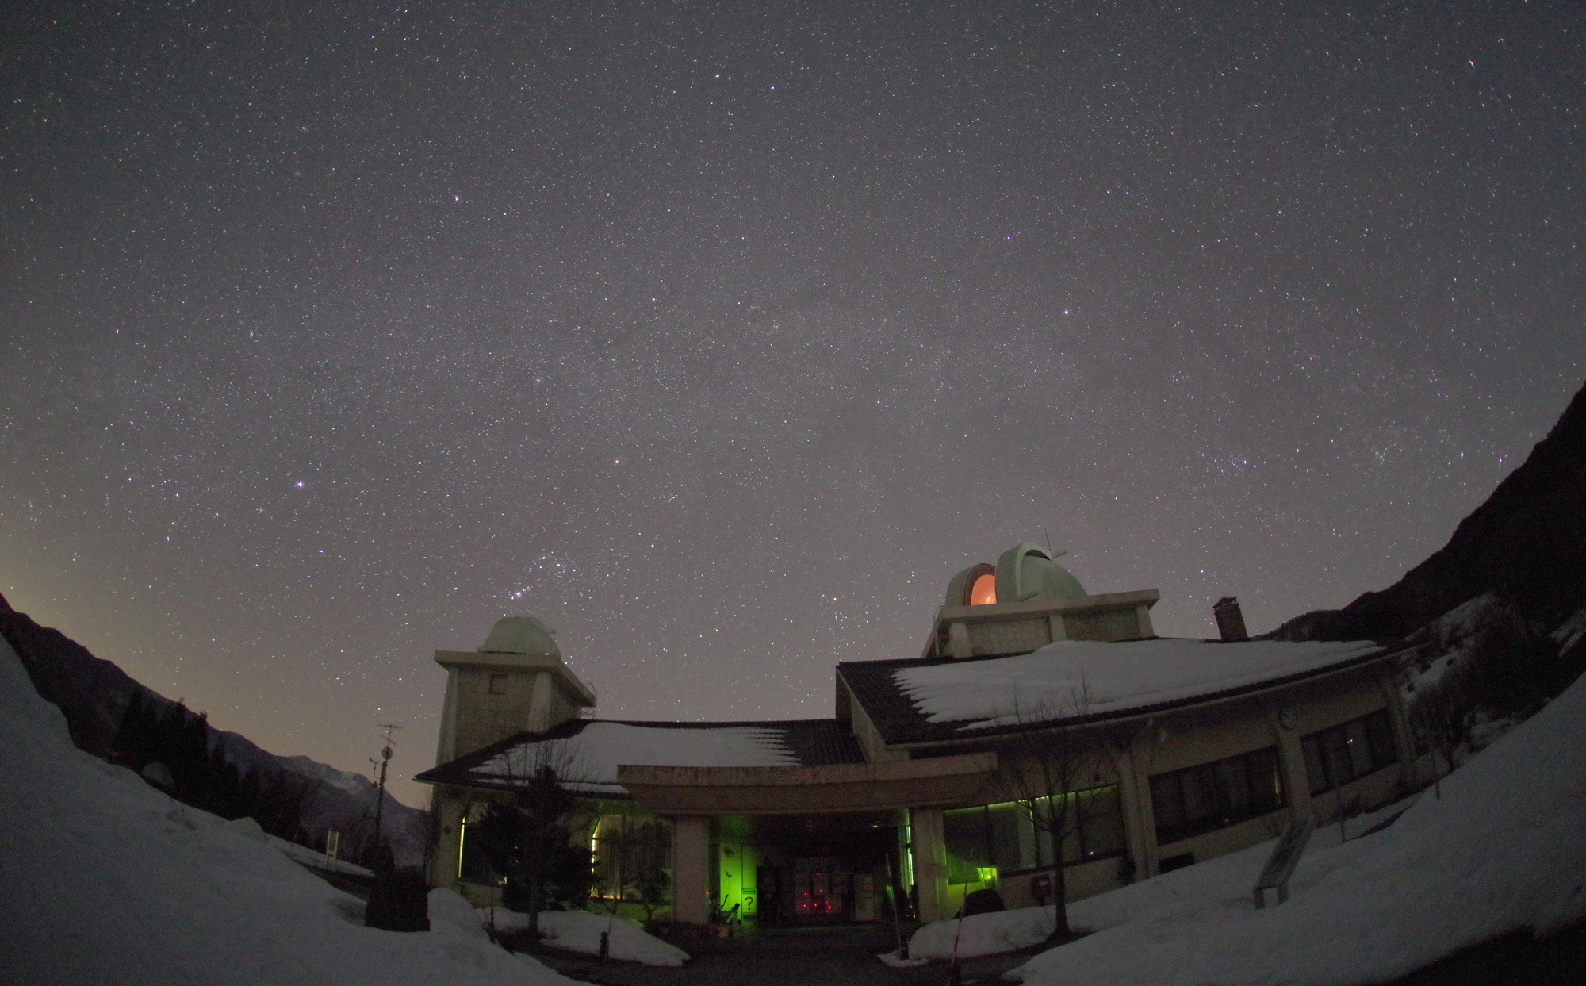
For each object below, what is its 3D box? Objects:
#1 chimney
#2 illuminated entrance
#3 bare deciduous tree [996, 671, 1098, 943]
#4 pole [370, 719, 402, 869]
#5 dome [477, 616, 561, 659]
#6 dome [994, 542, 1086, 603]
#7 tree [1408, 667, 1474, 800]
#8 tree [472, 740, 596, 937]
[{"bbox_3d":[18.553,5.329,28.000,1.000,1.750,1.000,0,-29,0],"label":"chimney"},{"bbox_3d":[0.531,12.406,21.800,6.300,3.200,2.500,0,-29,0],"label":"illuminated entrance"},{"bbox_3d":[6.783,8.299,18.000,2.700,6.400,2.700,0,-29,0],"label":"bare deciduous tree"},{"bbox_3d":[-18.472,13.698,30.000,1.200,6.100,0.900,0,-29,0],"label":"pole"},{"bbox_3d":[-11.109,5.999,27.000,3.300,1.650,3.300,0,-29,0],"label":"dome"},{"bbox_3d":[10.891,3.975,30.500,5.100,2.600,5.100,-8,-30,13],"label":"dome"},{"bbox_3d":[24.531,9.118,25.000,2.100,4.600,2.100,0,-29,0],"label":"tree"},{"bbox_3d":[-7.171,9.484,18.500,3.300,4.900,3.200,0,-29,0],"label":"tree"}]

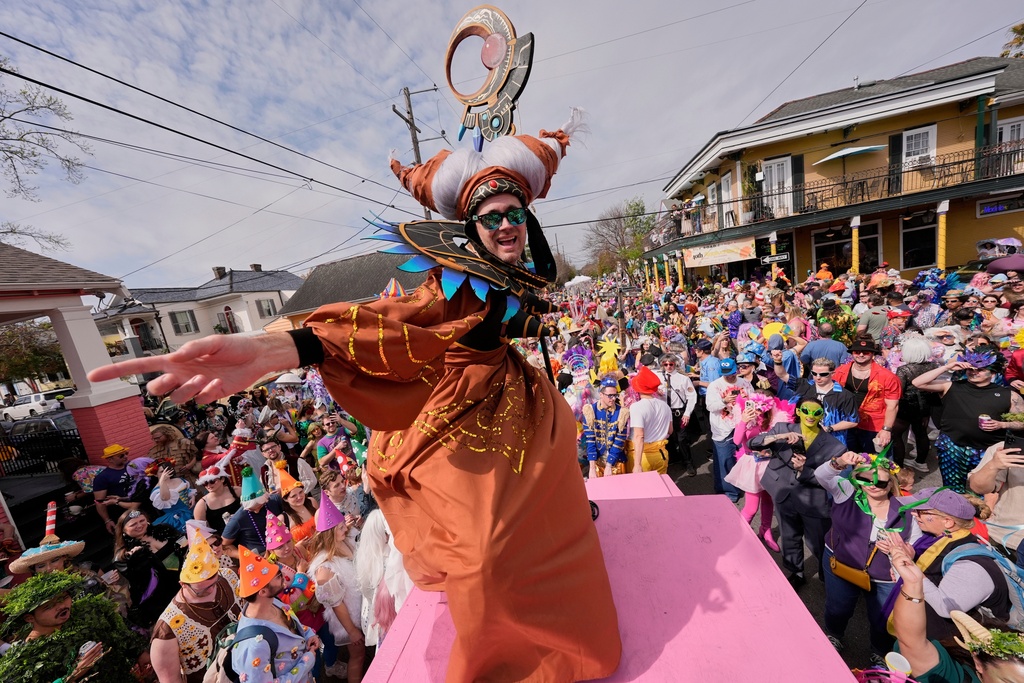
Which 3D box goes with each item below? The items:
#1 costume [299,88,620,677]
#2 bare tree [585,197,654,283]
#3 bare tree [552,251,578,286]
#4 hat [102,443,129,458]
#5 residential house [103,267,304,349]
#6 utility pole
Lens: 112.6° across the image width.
[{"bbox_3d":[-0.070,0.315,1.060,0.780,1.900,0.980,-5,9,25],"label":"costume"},{"bbox_3d":[11.300,-9.504,36.500,7.800,11.000,7.400,-7,8,12],"label":"bare tree"},{"bbox_3d":[11.248,-14.461,74.000,6.500,10.200,6.500,-7,8,12],"label":"bare tree"},{"bbox_3d":[-5.514,1.517,4.750,0.280,0.130,0.260,-16,11,-43],"label":"hat"},{"bbox_3d":[-24.400,-1.887,29.800,9.000,8.600,13.500,-7,8,12],"label":"residential house"},{"bbox_3d":[-2.898,-4.127,13.461,1.100,11.000,1.900,-7,8,12],"label":"utility pole"}]

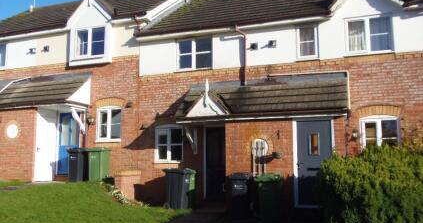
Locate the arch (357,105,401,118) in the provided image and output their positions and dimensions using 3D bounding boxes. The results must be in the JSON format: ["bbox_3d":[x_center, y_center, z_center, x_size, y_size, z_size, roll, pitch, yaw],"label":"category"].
[{"bbox_3d":[4.168,0.028,9.133,0.981,0.269,0.110,-3,-8,18],"label":"arch"}]

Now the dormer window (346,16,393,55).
[{"bbox_3d":[4.066,-1.942,9.453,1.117,0.980,0.100,-3,-8,18],"label":"dormer window"}]

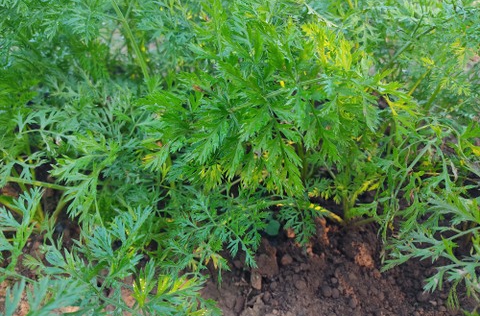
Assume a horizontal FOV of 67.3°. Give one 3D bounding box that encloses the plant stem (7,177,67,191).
[{"bbox_3d":[-0.282,0.036,0.500,0.094,0.006,0.006,7,38,9],"label":"plant stem"}]

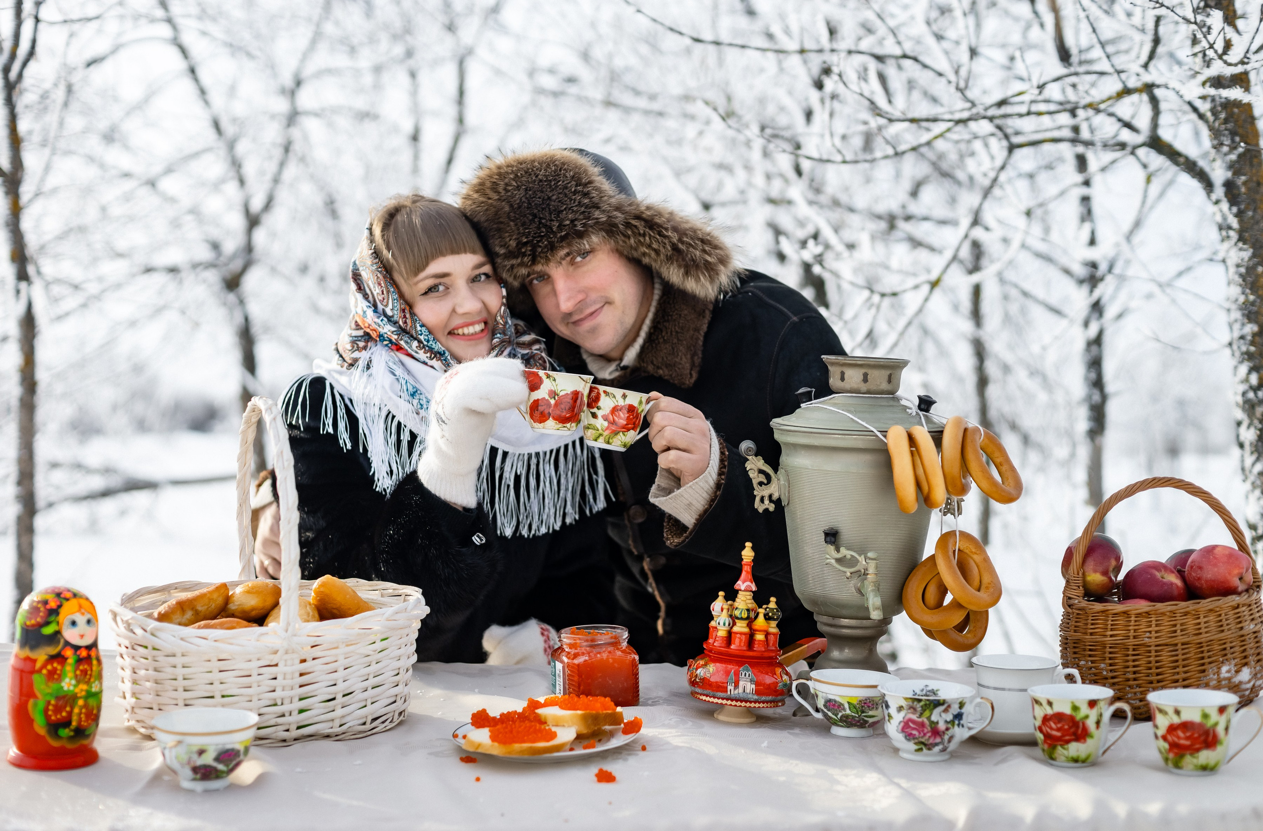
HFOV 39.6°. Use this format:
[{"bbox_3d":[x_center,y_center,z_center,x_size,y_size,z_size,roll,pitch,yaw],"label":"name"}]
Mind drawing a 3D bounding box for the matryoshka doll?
[{"bbox_3d":[-0.562,0.252,1.702,0.087,0.168,0.087,2,3,37],"label":"matryoshka doll"}]

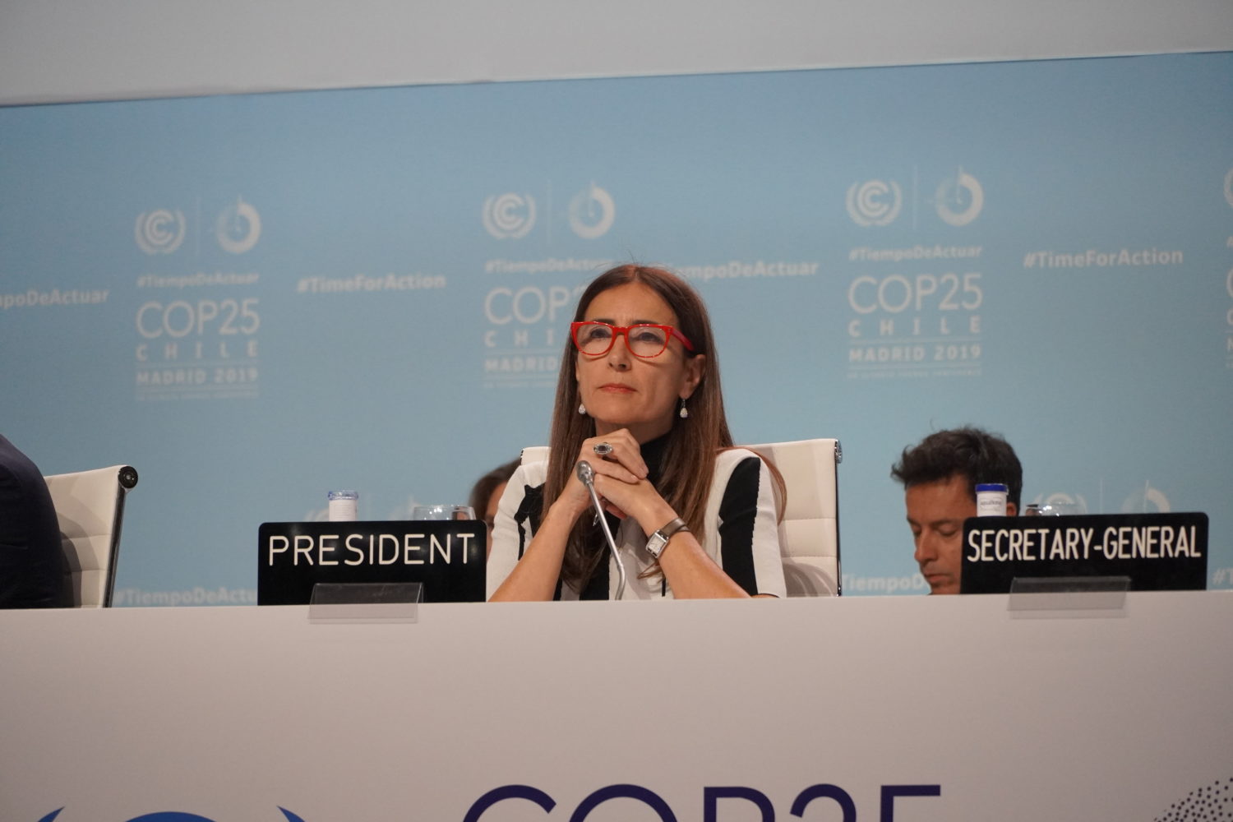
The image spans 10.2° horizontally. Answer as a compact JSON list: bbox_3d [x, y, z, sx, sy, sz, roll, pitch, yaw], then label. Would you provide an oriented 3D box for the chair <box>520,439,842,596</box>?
[{"bbox_3d":[-0.030,0.543,8.878,0.570,1.070,0.620,-2,-7,22],"label":"chair"}]

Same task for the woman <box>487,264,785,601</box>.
[{"bbox_3d":[-0.018,0.428,8.808,0.470,1.281,0.700,0,-7,13],"label":"woman"}]

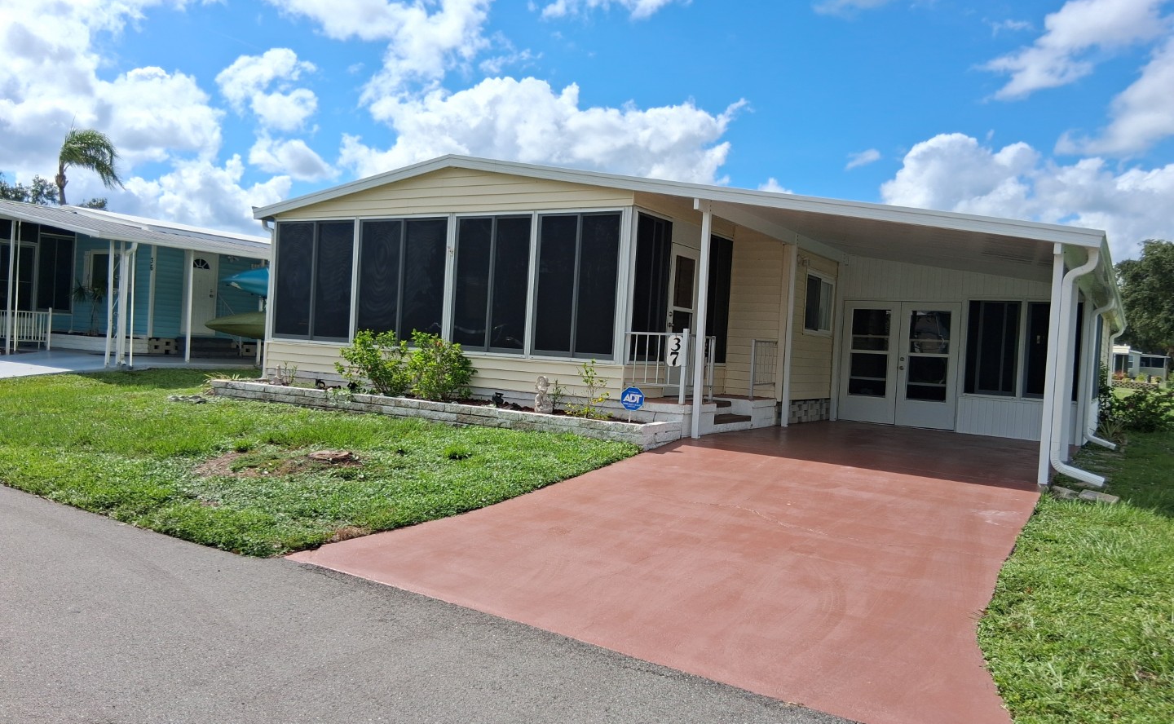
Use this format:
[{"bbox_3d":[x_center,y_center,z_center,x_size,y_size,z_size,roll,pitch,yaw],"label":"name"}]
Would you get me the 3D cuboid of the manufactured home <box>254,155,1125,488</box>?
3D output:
[{"bbox_3d":[3.994,-0.841,17.933,11.711,3.471,16.665,4,1,32],"label":"manufactured home"}]

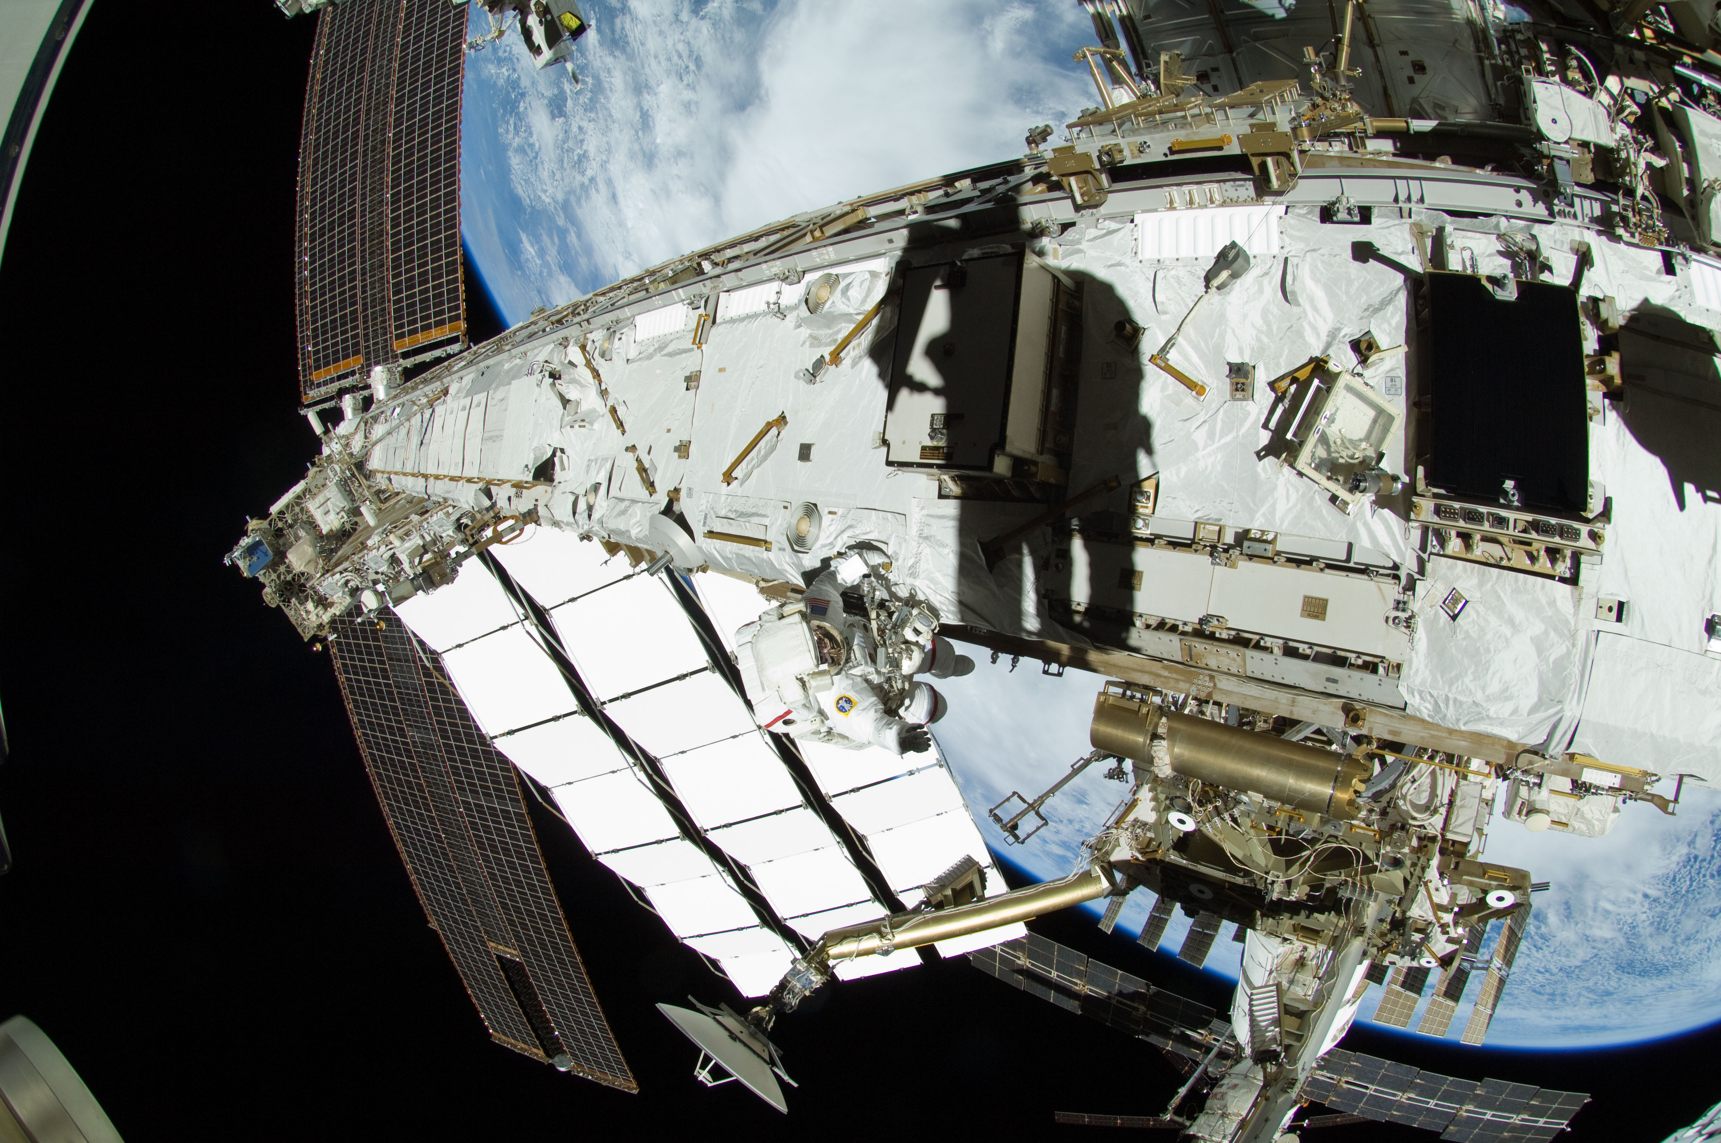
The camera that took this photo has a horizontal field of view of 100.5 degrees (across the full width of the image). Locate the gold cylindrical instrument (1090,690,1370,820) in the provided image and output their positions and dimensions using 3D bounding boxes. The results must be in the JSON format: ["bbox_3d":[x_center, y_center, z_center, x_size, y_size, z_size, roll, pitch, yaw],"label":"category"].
[{"bbox_3d":[2.973,1.503,5.939,1.980,0.510,0.510,11,172,38],"label":"gold cylindrical instrument"}]

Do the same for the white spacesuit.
[{"bbox_3d":[0.060,0.455,4.120,0.950,1.400,1.050,-7,94,31],"label":"white spacesuit"}]

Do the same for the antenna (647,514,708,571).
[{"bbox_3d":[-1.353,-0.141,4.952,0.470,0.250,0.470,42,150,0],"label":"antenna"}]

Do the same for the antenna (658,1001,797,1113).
[{"bbox_3d":[-1.450,5.187,7.701,1.770,0.620,1.770,32,149,11],"label":"antenna"}]

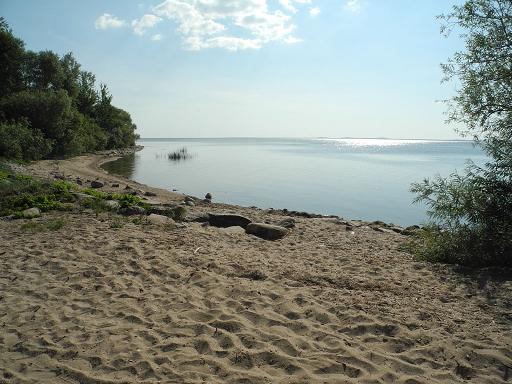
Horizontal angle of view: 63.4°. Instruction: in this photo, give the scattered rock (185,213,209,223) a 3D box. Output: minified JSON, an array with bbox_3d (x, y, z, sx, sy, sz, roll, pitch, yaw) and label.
[{"bbox_3d":[-1.304,0.563,9.227,0.541,0.171,0.352,2,7,10],"label":"scattered rock"}]

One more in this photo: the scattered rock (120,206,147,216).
[{"bbox_3d":[-3.012,0.458,10.098,0.639,0.187,0.415,2,7,10],"label":"scattered rock"}]

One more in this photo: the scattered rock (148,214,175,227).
[{"bbox_3d":[-2.033,0.583,8.812,0.538,0.211,0.350,2,8,15],"label":"scattered rock"}]

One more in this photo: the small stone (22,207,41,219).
[{"bbox_3d":[-5.246,0.479,9.675,0.411,0.214,0.329,0,7,0],"label":"small stone"}]

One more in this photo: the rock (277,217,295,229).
[{"bbox_3d":[0.607,0.637,8.517,0.361,0.186,0.289,0,7,0],"label":"rock"}]

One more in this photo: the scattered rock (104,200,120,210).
[{"bbox_3d":[-3.768,0.352,10.874,0.411,0.233,0.309,0,7,0],"label":"scattered rock"}]

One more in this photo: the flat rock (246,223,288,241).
[{"bbox_3d":[0.210,0.695,7.566,0.672,0.262,0.403,4,8,30],"label":"flat rock"}]

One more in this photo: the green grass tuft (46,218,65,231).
[{"bbox_3d":[-3.984,0.643,8.227,0.348,0.196,0.313,0,7,0],"label":"green grass tuft"}]

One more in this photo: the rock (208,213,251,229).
[{"bbox_3d":[-0.535,0.584,8.682,0.825,0.248,0.495,3,8,20],"label":"rock"}]

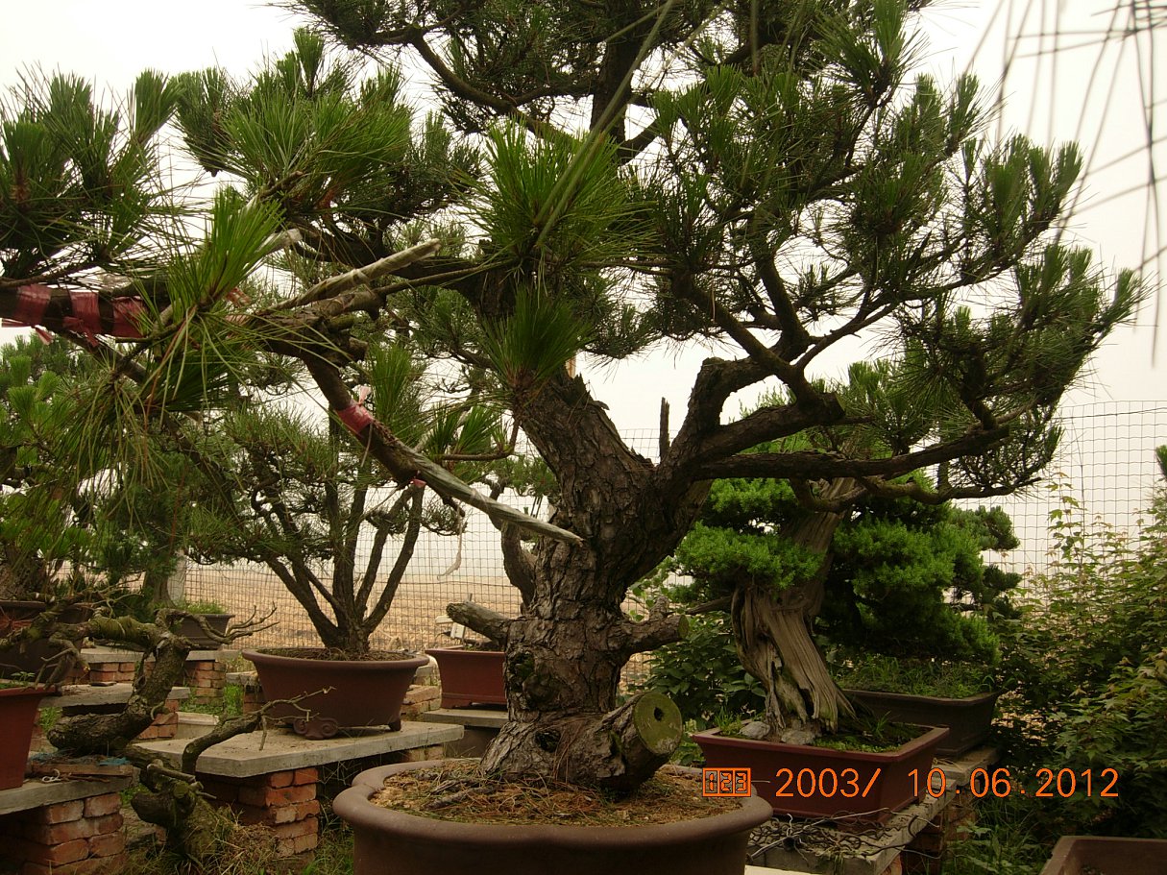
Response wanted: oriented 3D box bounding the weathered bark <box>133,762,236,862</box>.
[{"bbox_3d":[-1.251,1.173,3.800,0.290,0.290,0.270,0,-6,0],"label":"weathered bark"}]

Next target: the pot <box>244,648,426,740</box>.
[{"bbox_3d":[-0.945,0.978,4.583,0.700,0.290,0.700,0,-6,0],"label":"pot"}]

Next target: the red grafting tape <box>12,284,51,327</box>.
[{"bbox_3d":[-0.578,-0.138,1.270,0.035,0.042,0.040,0,-6,0],"label":"red grafting tape"}]

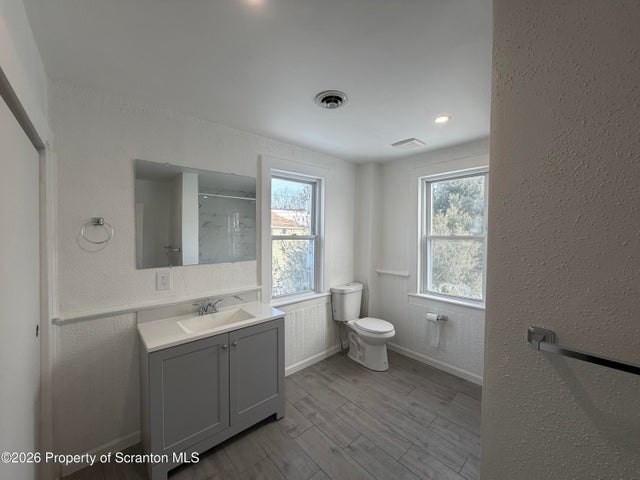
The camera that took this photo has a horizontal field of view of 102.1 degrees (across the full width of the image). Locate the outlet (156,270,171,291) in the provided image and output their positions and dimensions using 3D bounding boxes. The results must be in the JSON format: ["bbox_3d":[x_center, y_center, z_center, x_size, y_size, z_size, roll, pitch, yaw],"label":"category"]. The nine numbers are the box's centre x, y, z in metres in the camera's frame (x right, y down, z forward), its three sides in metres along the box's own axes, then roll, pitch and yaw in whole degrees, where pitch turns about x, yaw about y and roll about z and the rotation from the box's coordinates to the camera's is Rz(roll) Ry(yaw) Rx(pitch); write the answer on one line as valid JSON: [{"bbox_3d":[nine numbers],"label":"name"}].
[{"bbox_3d":[-1.154,0.303,1.909,0.084,0.136,0.010,-2,3,-41],"label":"outlet"}]

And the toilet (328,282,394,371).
[{"bbox_3d":[0.501,0.982,2.913,0.398,0.810,0.707,-2,3,-41],"label":"toilet"}]

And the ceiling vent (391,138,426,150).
[{"bbox_3d":[0.864,-0.926,2.525,0.236,0.028,0.241,-2,3,-41],"label":"ceiling vent"}]

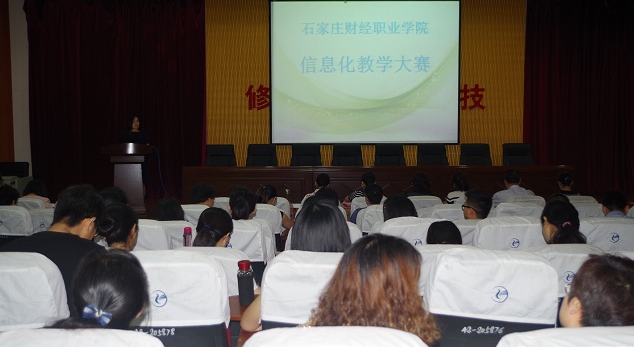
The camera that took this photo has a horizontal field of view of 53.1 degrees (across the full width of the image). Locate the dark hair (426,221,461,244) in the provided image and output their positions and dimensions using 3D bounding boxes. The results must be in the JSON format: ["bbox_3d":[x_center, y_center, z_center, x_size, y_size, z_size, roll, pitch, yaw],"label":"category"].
[{"bbox_3d":[0.689,0.375,3.426,0.185,0.240,0.200,0,5,0],"label":"dark hair"}]

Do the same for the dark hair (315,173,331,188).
[{"bbox_3d":[0.072,0.101,7.598,0.165,0.190,0.190,0,5,0],"label":"dark hair"}]

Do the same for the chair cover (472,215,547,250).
[{"bbox_3d":[1.262,0.411,3.993,0.480,0.270,0.170,0,5,0],"label":"chair cover"}]

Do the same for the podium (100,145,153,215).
[{"bbox_3d":[-2.921,0.085,9.800,0.760,1.120,0.520,0,5,0],"label":"podium"}]

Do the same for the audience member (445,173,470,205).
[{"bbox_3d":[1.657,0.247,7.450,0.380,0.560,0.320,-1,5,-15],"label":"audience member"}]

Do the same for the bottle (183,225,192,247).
[{"bbox_3d":[-0.746,0.420,3.654,0.055,0.220,0.055,0,5,0],"label":"bottle"}]

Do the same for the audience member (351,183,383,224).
[{"bbox_3d":[0.498,0.670,6.012,0.470,1.180,0.650,0,5,0],"label":"audience member"}]

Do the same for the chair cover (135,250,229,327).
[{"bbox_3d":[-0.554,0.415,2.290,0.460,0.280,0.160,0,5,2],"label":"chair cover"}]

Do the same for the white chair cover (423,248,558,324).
[{"bbox_3d":[0.658,0.414,2.410,0.480,0.258,0.170,0,5,0],"label":"white chair cover"}]

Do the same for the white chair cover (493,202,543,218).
[{"bbox_3d":[1.859,0.405,5.735,0.480,0.270,0.170,0,5,0],"label":"white chair cover"}]

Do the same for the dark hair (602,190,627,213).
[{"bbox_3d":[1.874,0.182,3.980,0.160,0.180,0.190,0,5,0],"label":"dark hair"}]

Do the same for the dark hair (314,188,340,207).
[{"bbox_3d":[0.073,0.243,4.854,0.190,0.250,0.210,0,5,0],"label":"dark hair"}]

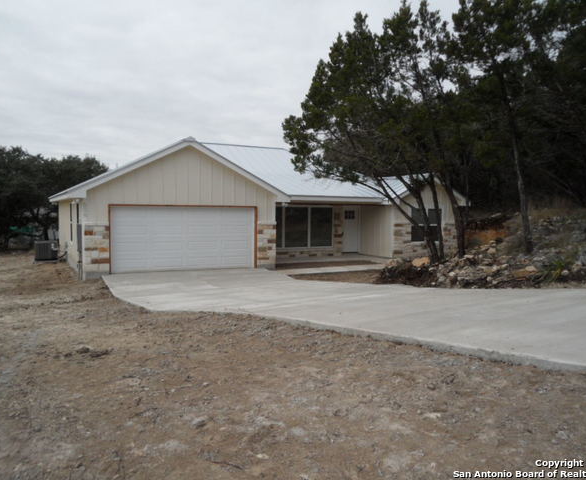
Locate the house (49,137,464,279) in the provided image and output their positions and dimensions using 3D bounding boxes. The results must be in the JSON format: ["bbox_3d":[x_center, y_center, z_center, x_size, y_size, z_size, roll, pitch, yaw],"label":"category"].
[{"bbox_3d":[-1.331,-1.843,24.171,18.150,5.450,12.150,-1,2,-28],"label":"house"}]

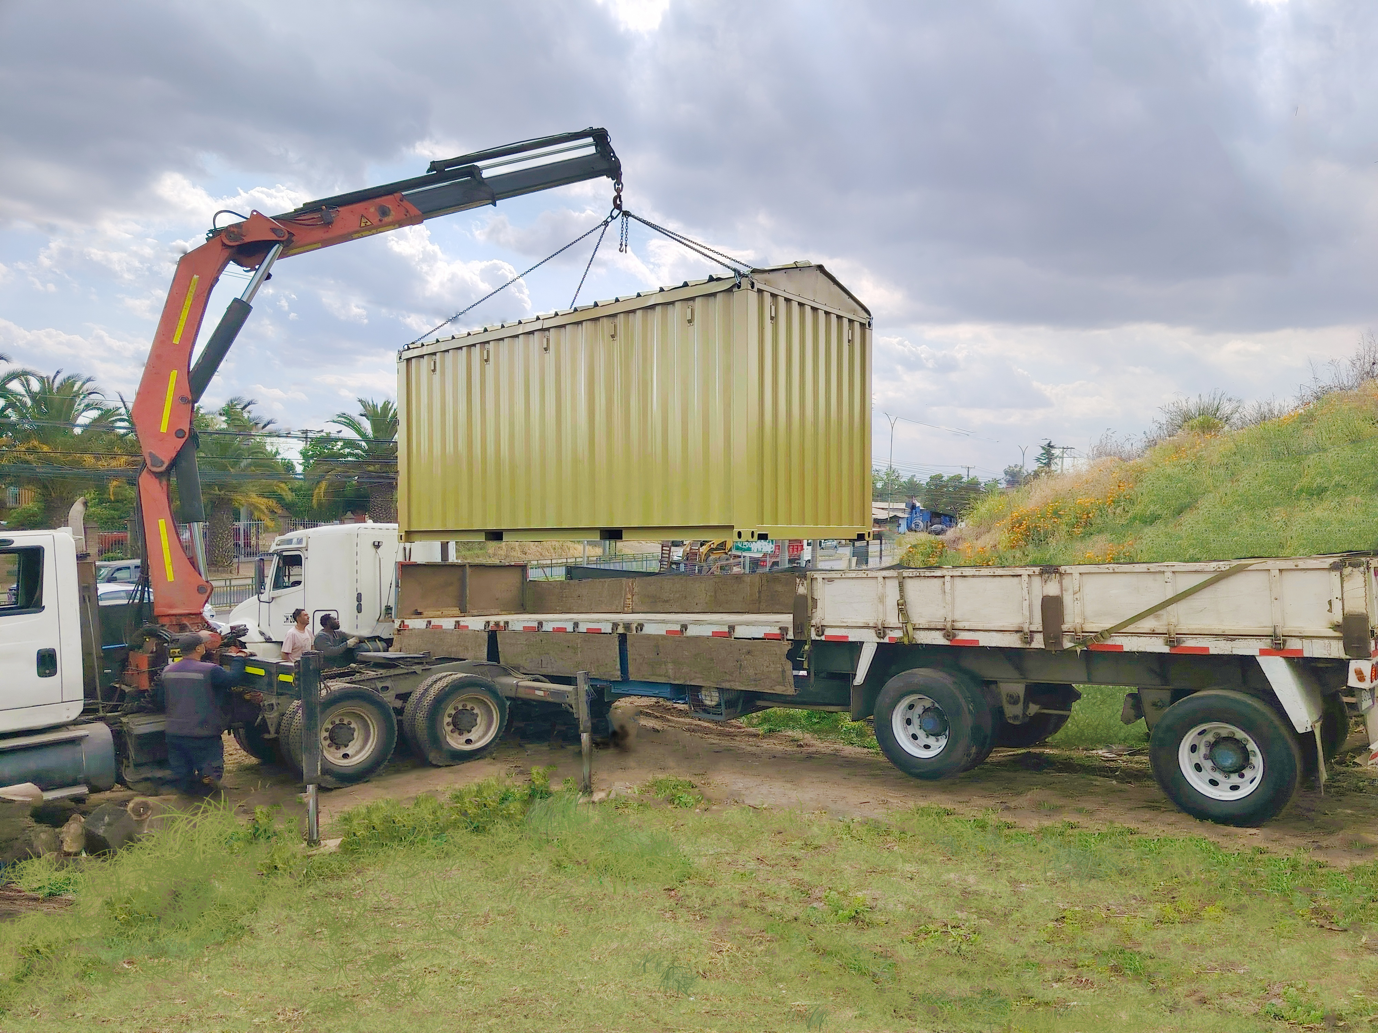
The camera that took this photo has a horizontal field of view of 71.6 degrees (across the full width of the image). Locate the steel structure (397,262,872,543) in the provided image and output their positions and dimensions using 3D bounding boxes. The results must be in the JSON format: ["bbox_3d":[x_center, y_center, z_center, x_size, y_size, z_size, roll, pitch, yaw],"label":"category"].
[{"bbox_3d":[-0.938,-1.180,12.220,6.100,2.980,2.460,-1,-2,40],"label":"steel structure"}]

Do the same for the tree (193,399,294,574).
[{"bbox_3d":[-22.200,-1.600,46.000,5.900,8.200,5.900,0,-1,0],"label":"tree"}]

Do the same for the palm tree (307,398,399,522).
[{"bbox_3d":[-15.600,-1.800,49.000,6.900,8.500,6.900,0,-1,0],"label":"palm tree"}]

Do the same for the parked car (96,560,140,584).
[{"bbox_3d":[-18.100,2.280,30.000,1.830,1.760,4.650,0,-1,12],"label":"parked car"}]

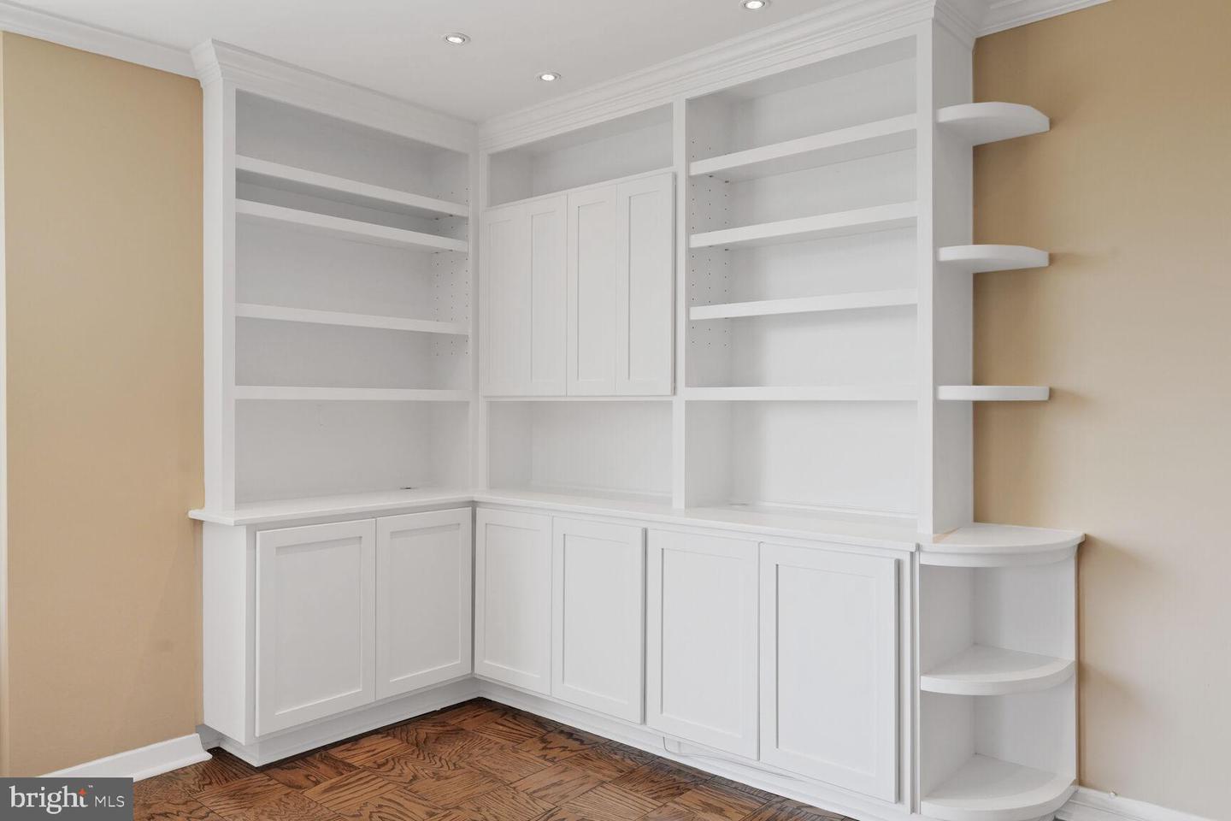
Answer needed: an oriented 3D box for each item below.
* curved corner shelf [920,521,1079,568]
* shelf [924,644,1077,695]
[{"bbox_3d":[1.093,0.390,2.411,0.309,0.067,0.514,0,0,41],"label":"curved corner shelf"},{"bbox_3d":[1.097,0.755,2.440,0.288,0.039,0.445,0,0,41],"label":"shelf"}]

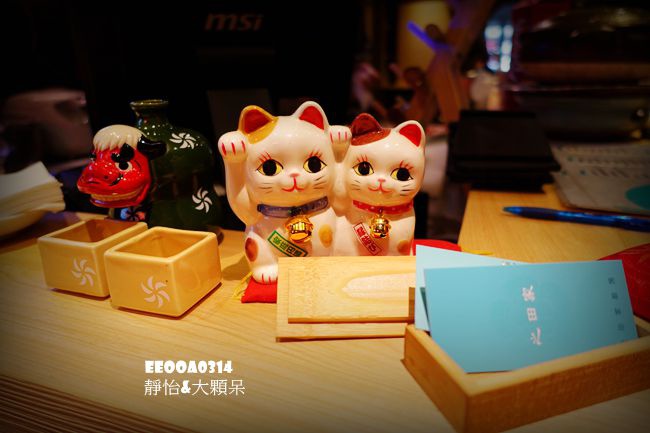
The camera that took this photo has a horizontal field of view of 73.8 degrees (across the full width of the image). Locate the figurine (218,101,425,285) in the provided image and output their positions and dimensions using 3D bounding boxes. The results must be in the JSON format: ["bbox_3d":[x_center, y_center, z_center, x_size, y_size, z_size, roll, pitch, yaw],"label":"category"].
[{"bbox_3d":[0.001,-0.019,0.271,0.122,0.102,0.068,-2,18,-5],"label":"figurine"}]

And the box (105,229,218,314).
[{"bbox_3d":[-0.096,0.032,0.263,0.046,0.033,0.046,5,19,16],"label":"box"}]

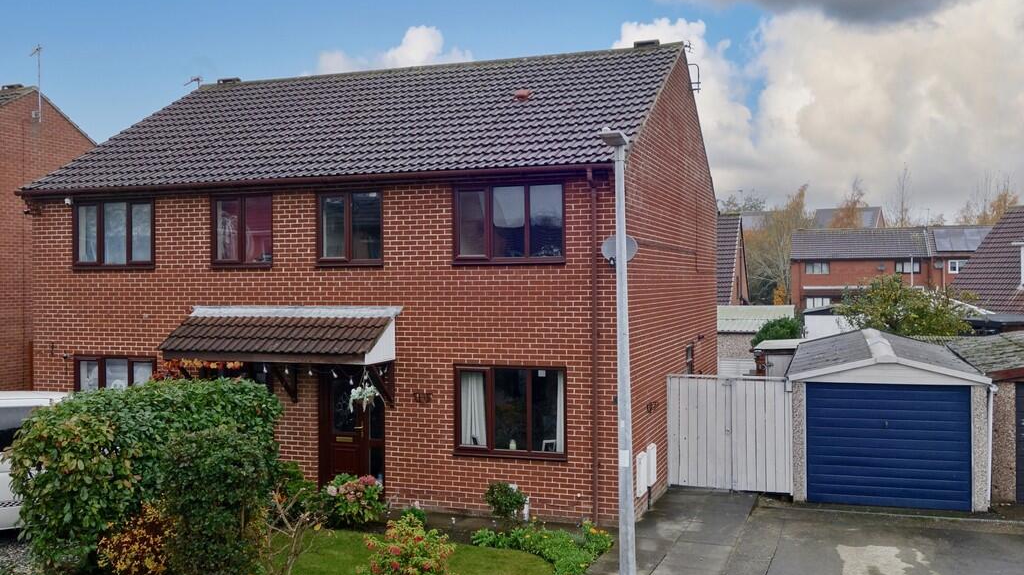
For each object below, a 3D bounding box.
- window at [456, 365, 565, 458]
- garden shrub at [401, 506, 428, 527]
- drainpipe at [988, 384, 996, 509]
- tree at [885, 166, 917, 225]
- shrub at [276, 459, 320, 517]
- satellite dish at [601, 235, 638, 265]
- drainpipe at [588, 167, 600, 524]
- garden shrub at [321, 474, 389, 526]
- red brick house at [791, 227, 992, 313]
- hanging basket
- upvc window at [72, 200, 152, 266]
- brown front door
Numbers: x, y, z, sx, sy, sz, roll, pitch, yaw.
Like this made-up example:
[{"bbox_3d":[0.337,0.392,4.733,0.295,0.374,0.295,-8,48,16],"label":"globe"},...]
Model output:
[{"bbox_3d":[-0.030,1.777,11.330,1.700,1.310,0.120,0,0,20],"label":"window"},{"bbox_3d":[-1.330,3.160,10.900,0.360,0.330,0.350,0,0,0],"label":"garden shrub"},{"bbox_3d":[7.262,2.421,12.050,0.080,1.890,0.080,0,0,18],"label":"drainpipe"},{"bbox_3d":[36.676,-3.450,75.000,3.000,14.200,3.000,0,1,20],"label":"tree"},{"bbox_3d":[-3.085,2.878,11.350,0.660,0.820,0.650,0,1,20],"label":"shrub"},{"bbox_3d":[1.484,-0.523,11.100,0.510,0.450,0.360,0,0,22],"label":"satellite dish"},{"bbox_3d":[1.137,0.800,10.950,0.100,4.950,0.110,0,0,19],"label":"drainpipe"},{"bbox_3d":[-2.234,3.022,11.300,0.880,0.740,0.800,0,1,0],"label":"garden shrub"},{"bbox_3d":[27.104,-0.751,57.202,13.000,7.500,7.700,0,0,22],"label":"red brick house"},{"bbox_3d":[-2.088,1.533,11.200,0.420,0.440,0.400,0,1,0],"label":"hanging basket"},{"bbox_3d":[-6.802,-0.892,13.624,1.680,1.170,0.120,0,0,18],"label":"upvc window"},{"bbox_3d":[-2.493,2.215,12.475,1.140,2.080,0.120,0,0,18],"label":"brown front door"}]

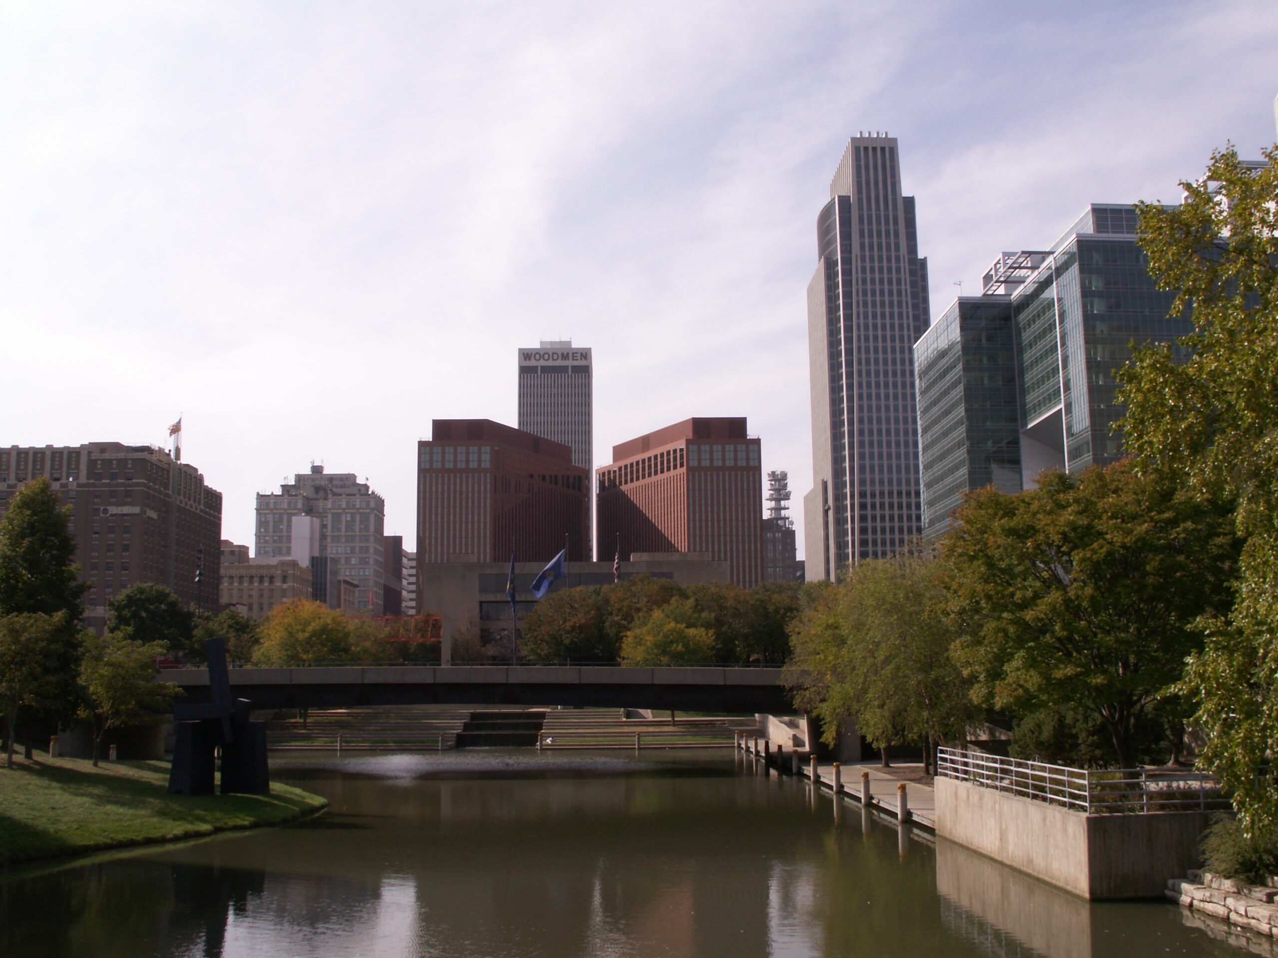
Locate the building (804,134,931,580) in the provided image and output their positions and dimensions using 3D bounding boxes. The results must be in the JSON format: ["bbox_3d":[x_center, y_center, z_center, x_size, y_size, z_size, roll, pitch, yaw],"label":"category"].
[{"bbox_3d":[88.264,-30.615,503.263,43.500,196.000,51.000,0,-9,-1],"label":"building"}]

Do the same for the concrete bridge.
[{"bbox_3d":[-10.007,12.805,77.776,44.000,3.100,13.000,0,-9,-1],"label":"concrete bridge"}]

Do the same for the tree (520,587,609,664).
[{"bbox_3d":[-8.446,18.955,150.776,10.600,13.090,10.600,0,-9,-1],"label":"tree"}]

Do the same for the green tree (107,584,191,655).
[{"bbox_3d":[-43.799,13.914,113.422,8.060,9.230,8.060,0,-9,-1],"label":"green tree"}]

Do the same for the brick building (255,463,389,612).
[{"bbox_3d":[-108.960,31.058,439.471,39.700,68.000,21.500,0,-9,-1],"label":"brick building"}]

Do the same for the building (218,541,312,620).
[{"bbox_3d":[-111.268,37.174,357.558,37.000,33.500,21.000,0,-9,-1],"label":"building"}]

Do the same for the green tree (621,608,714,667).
[{"bbox_3d":[2.585,16.555,113.890,8.530,10.440,8.530,0,-9,-1],"label":"green tree"}]

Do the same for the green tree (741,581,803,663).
[{"bbox_3d":[16.491,19.010,156.329,9.400,13.260,9.400,0,-9,-1],"label":"green tree"}]

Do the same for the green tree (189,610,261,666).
[{"bbox_3d":[-46.842,19.664,145.845,8.600,9.890,8.600,0,-9,-1],"label":"green tree"}]

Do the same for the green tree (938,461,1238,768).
[{"bbox_3d":[15.017,4.704,42.093,10.200,10.710,10.200,0,-9,-1],"label":"green tree"}]

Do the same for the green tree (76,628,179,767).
[{"bbox_3d":[-23.581,10.058,58.200,4.730,6.310,4.730,0,-9,-1],"label":"green tree"}]

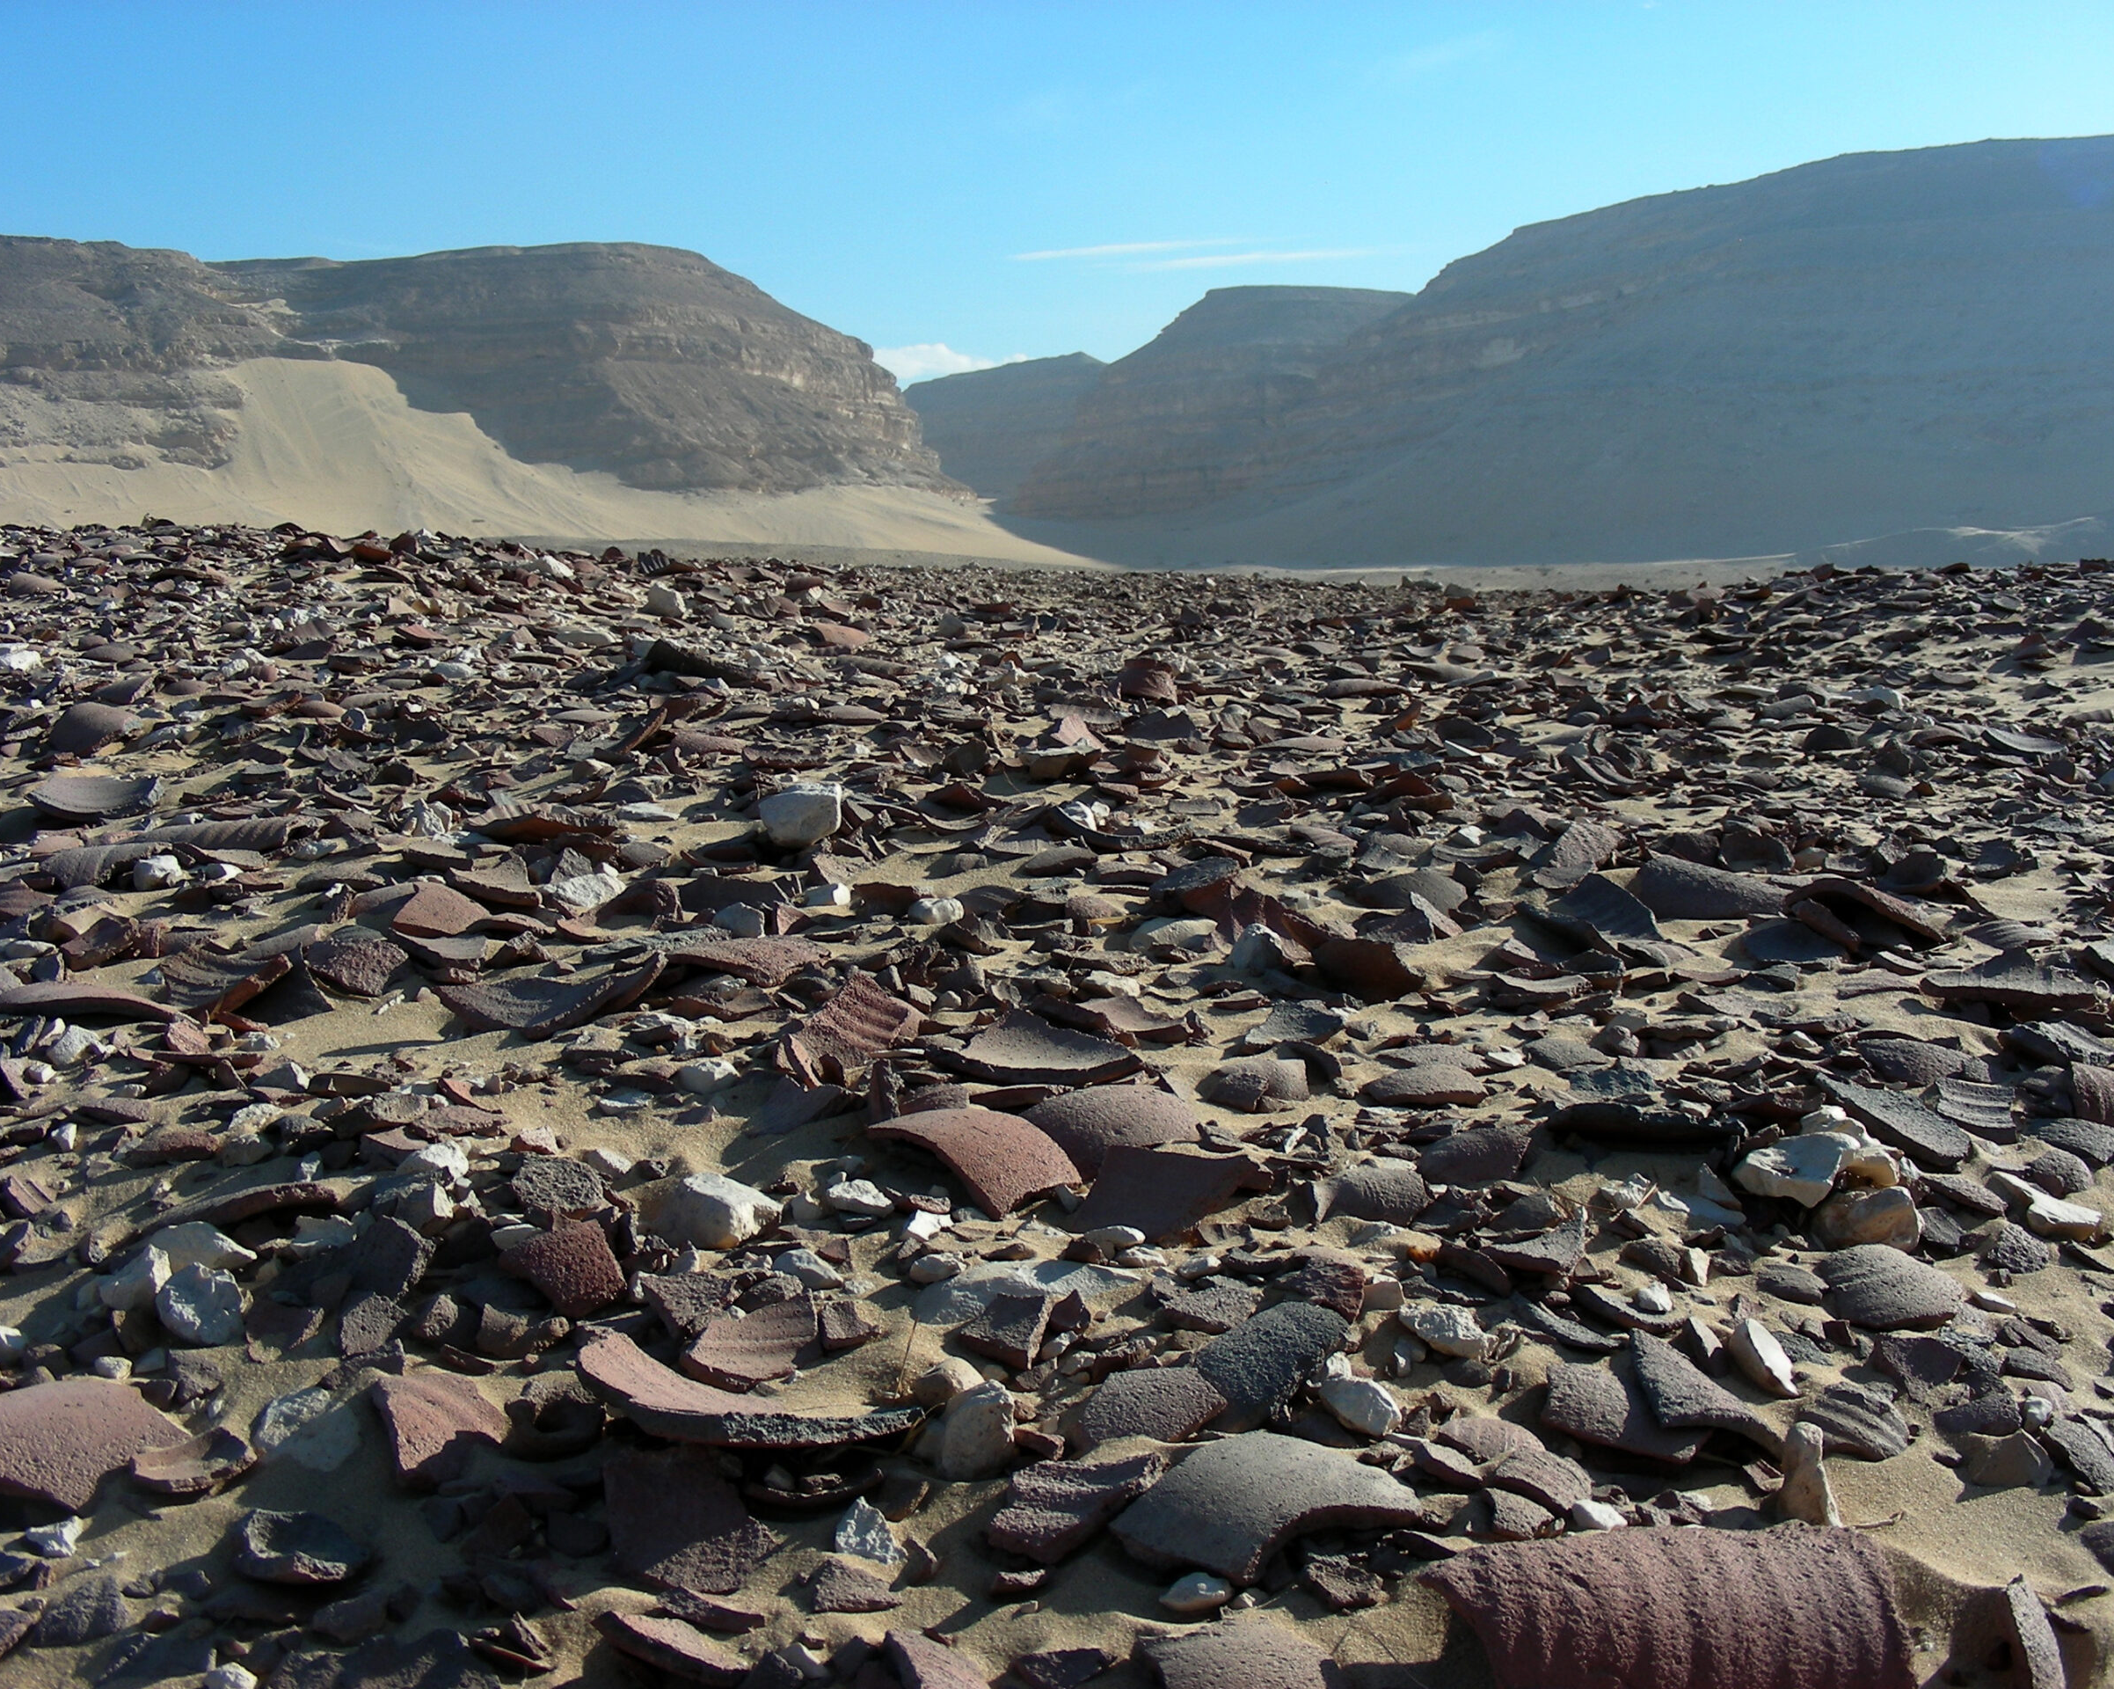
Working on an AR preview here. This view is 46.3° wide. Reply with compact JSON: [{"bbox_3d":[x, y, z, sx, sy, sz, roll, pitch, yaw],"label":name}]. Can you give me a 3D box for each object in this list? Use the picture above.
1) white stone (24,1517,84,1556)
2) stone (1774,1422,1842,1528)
[{"bbox_3d":[-0.483,0.334,1.191,0.025,0.017,0.018,0,7,0],"label":"white stone"},{"bbox_3d":[0.371,0.311,1.221,0.029,0.054,0.025,0,7,0],"label":"stone"}]

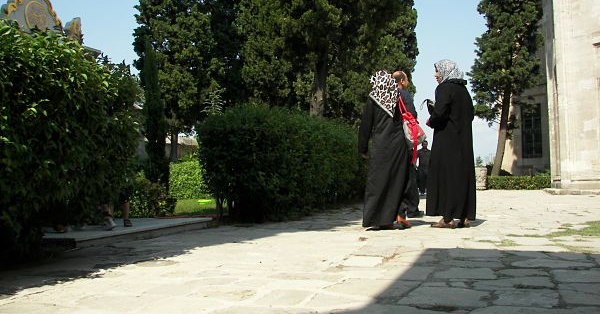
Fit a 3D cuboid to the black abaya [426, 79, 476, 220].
[{"bbox_3d":[1.528,-0.075,6.280,0.500,1.410,0.500,-2,-3,31],"label":"black abaya"}]

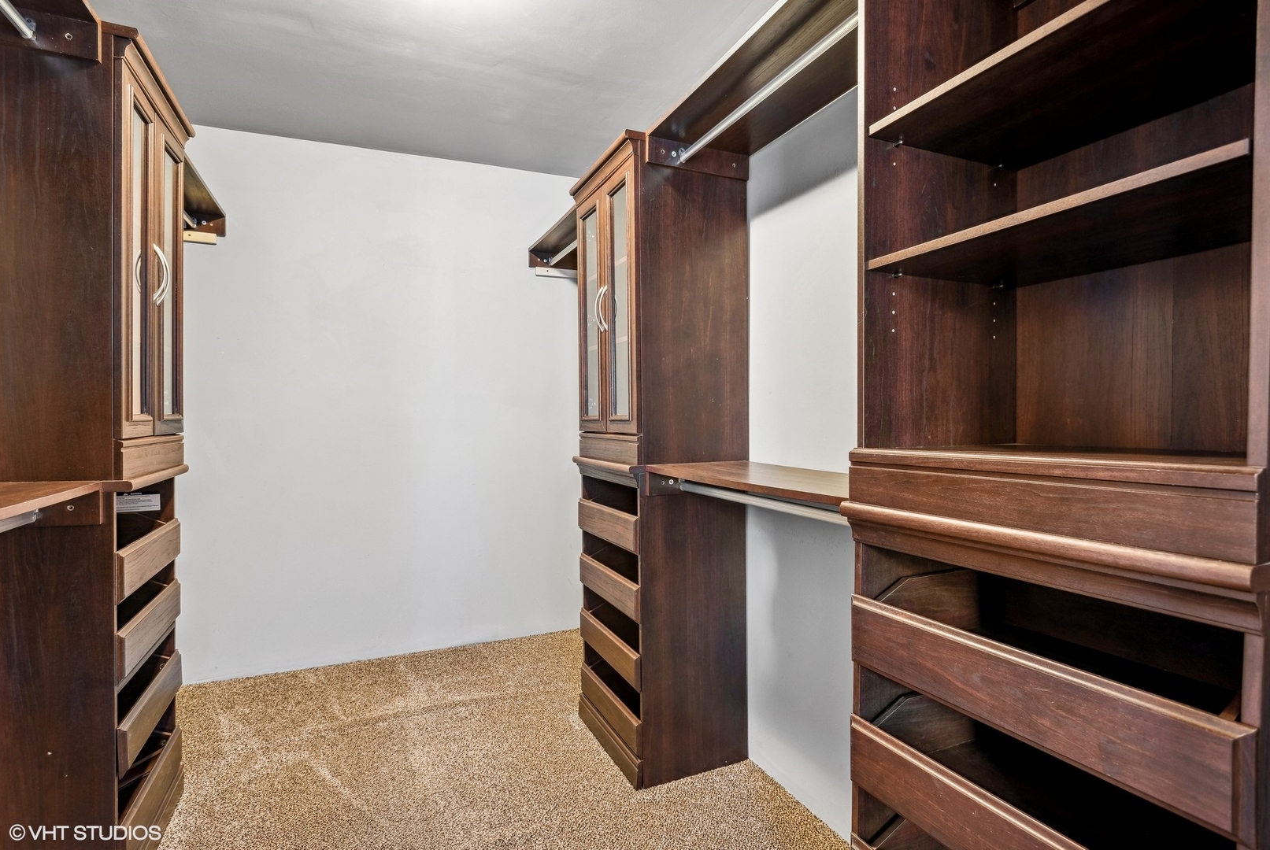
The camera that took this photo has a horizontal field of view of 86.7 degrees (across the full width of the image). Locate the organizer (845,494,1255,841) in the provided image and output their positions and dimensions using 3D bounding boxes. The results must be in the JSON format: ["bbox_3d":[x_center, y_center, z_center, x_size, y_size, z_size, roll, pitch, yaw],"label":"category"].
[{"bbox_3d":[0.657,0.599,0.970,0.422,0.938,0.571,0,0,-23],"label":"organizer"}]

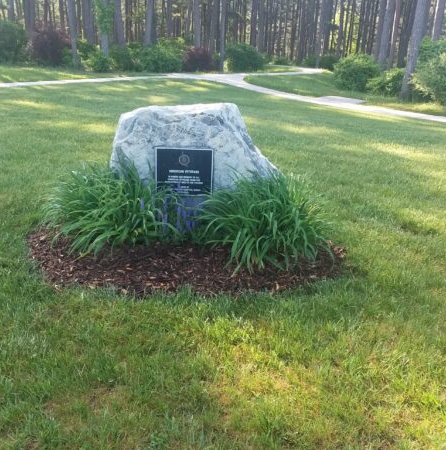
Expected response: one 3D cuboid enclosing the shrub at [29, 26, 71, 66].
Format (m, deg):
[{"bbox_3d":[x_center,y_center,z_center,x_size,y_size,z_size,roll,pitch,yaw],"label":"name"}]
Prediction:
[{"bbox_3d":[-8.120,-8.409,23.527,1.897,1.818,1.707,-5,21,-18],"label":"shrub"}]

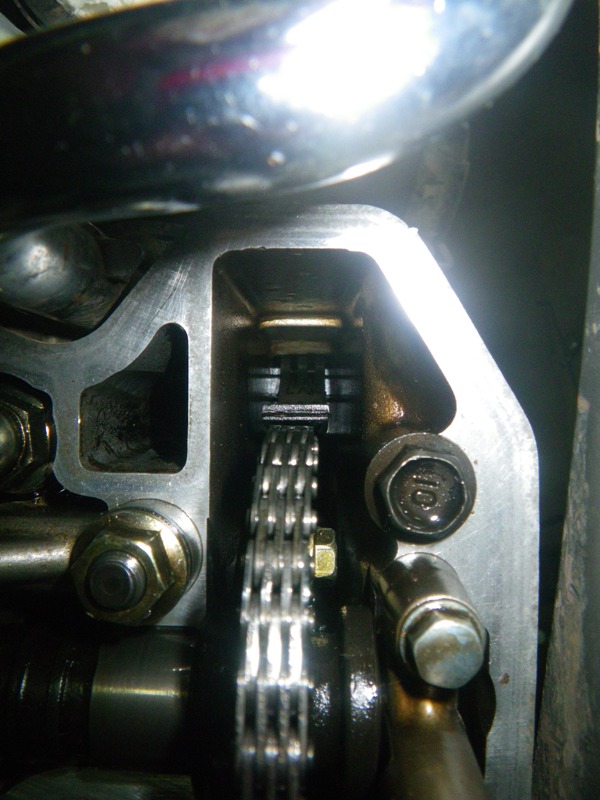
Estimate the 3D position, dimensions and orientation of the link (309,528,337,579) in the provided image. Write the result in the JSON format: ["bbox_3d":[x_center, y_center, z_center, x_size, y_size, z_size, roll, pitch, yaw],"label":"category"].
[{"bbox_3d":[0.004,0.028,0.119,0.005,0.009,0.010,0,90,0],"label":"link"}]

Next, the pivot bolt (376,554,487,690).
[{"bbox_3d":[0.020,0.033,0.096,0.014,0.021,0.014,0,90,2],"label":"pivot bolt"}]

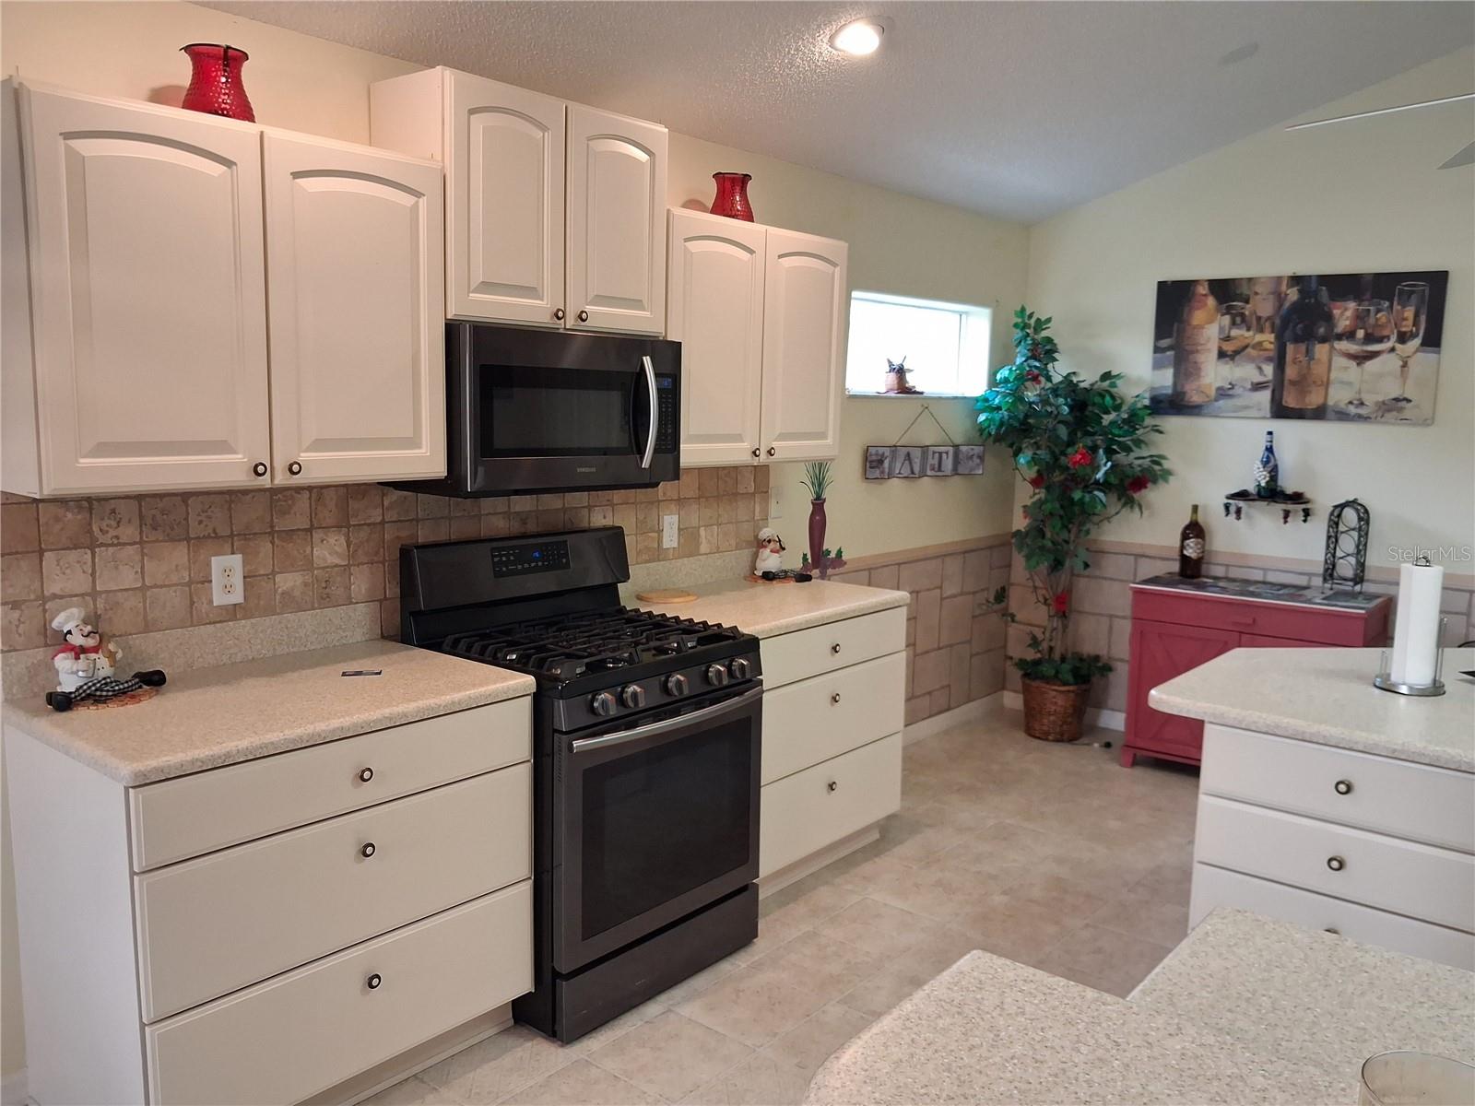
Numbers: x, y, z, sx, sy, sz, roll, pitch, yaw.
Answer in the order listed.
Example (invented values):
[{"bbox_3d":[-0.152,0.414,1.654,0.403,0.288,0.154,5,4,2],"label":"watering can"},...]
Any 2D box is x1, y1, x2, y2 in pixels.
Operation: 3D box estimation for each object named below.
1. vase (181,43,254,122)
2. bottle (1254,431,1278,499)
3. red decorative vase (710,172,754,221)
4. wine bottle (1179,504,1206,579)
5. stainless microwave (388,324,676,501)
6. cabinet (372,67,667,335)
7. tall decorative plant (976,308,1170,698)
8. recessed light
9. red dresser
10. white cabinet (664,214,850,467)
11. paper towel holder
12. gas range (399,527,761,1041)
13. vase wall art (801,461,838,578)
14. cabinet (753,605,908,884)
[{"bbox_3d":[-1.120,-0.972,2.465,0.165,0.180,0.165,8,10,39],"label":"vase"},{"bbox_3d":[2.291,-0.386,4.968,0.095,0.287,0.090,8,10,39],"label":"bottle"},{"bbox_3d":[-0.025,-1.155,3.783,0.150,0.195,0.150,1,8,0],"label":"red decorative vase"},{"bbox_3d":[2.066,-0.050,5.224,0.105,0.335,0.105,8,10,39],"label":"wine bottle"},{"bbox_3d":[-0.547,-0.399,3.211,0.430,0.425,0.757,8,10,39],"label":"stainless microwave"},{"bbox_3d":[-0.572,-0.912,3.151,0.320,0.590,0.765,8,10,39],"label":"cabinet"},{"bbox_3d":[1.530,-0.141,5.334,0.730,1.970,0.620,8,10,39],"label":"tall decorative plant"},{"bbox_3d":[0.353,-1.516,3.387,0.175,0.040,0.175,-11,-3,-1],"label":"recessed light"},{"bbox_3d":[2.216,0.568,4.974,0.905,0.810,0.520,7,10,35],"label":"red dresser"},{"bbox_3d":[-0.042,-0.688,3.850,0.330,0.760,0.912,8,10,39],"label":"white cabinet"},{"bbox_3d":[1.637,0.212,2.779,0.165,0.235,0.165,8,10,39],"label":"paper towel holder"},{"bbox_3d":[-0.410,0.565,3.216,0.700,1.175,0.757,8,10,39],"label":"gas range"},{"bbox_3d":[0.332,-0.145,4.599,0.045,0.475,0.220,8,11,40],"label":"vase wall art"},{"bbox_3d":[0.059,0.617,3.897,0.630,0.870,0.890,8,10,39],"label":"cabinet"}]

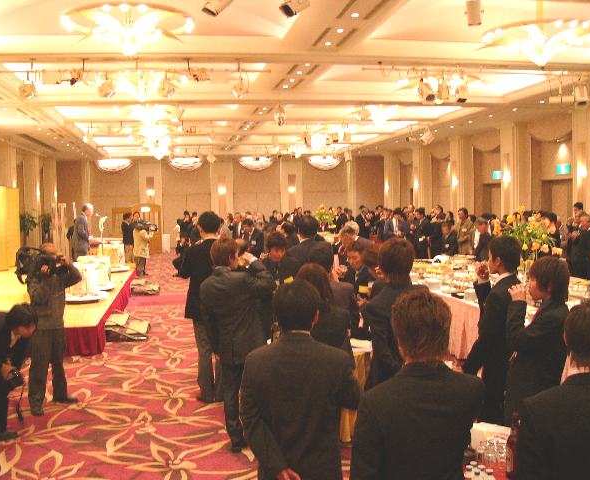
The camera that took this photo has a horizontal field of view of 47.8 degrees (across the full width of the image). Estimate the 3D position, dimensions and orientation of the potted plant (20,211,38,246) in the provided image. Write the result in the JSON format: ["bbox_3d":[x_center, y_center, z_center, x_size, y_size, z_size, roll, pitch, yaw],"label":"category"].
[{"bbox_3d":[-7.216,0.129,17.949,0.680,1.840,0.660,-2,3,-10],"label":"potted plant"}]

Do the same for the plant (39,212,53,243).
[{"bbox_3d":[-7.566,0.028,20.285,0.600,1.800,0.600,-2,3,-10],"label":"plant"}]

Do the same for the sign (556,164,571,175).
[{"bbox_3d":[6.716,-1.757,16.624,0.080,0.235,0.590,-2,3,-10],"label":"sign"}]

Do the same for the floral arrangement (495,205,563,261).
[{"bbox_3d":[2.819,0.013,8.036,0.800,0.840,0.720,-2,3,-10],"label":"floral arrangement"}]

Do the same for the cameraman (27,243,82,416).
[{"bbox_3d":[-2.373,0.842,6.536,0.520,1.660,0.430,-4,4,-43],"label":"cameraman"}]

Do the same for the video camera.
[{"bbox_3d":[-2.420,0.238,6.330,0.520,0.340,0.270,1,4,34],"label":"video camera"}]

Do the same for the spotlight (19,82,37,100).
[{"bbox_3d":[-3.708,-2.066,9.262,0.210,0.250,0.220,-48,19,-15],"label":"spotlight"}]

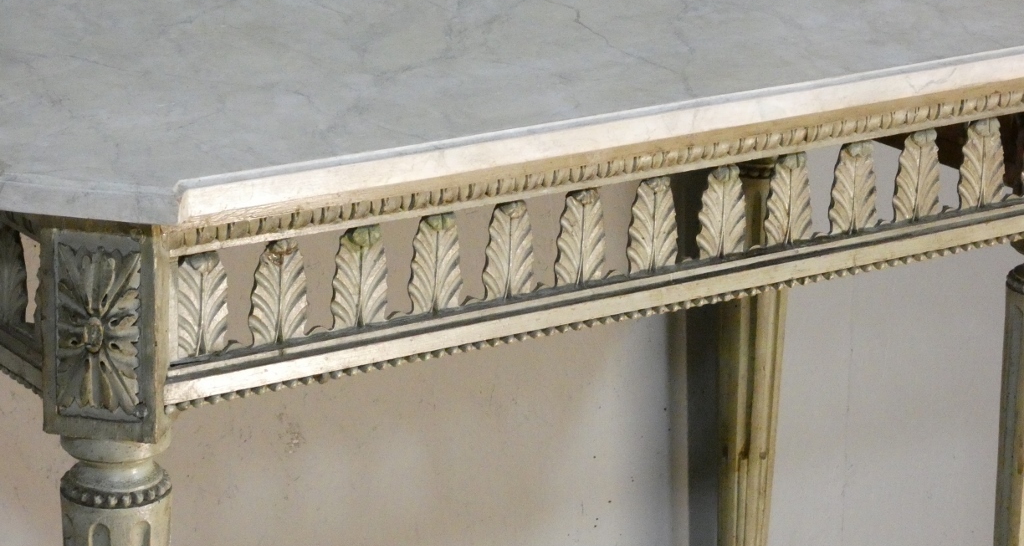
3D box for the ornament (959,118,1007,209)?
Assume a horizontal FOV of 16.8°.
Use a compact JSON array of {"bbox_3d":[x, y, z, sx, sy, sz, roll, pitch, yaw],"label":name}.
[{"bbox_3d":[0.391,-0.092,2.879,0.047,0.076,0.015,-11,22,-33],"label":"ornament"}]

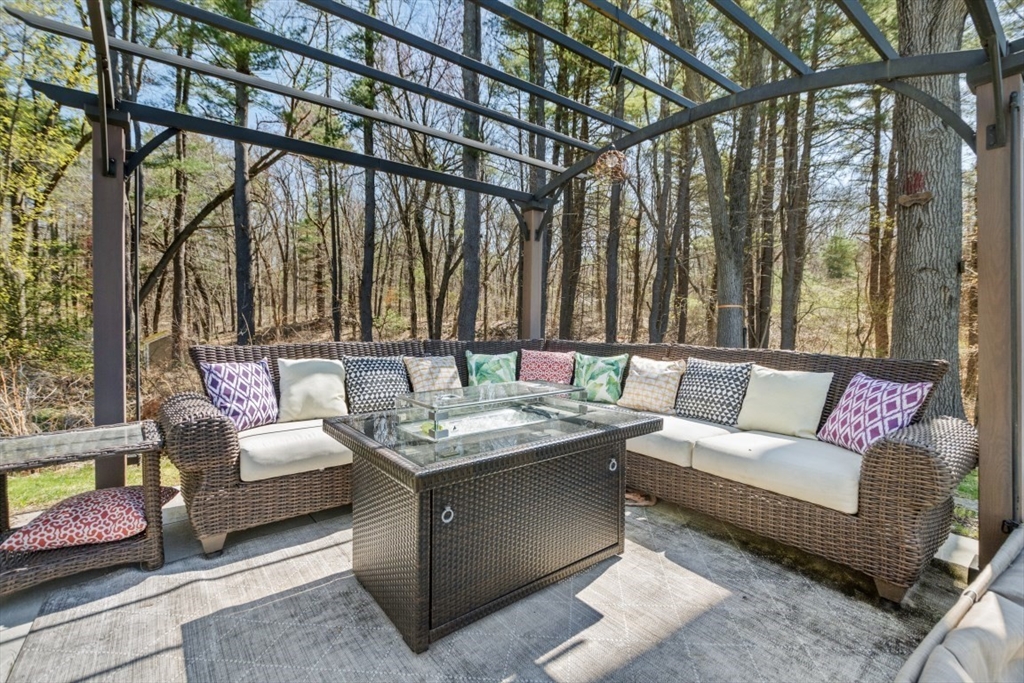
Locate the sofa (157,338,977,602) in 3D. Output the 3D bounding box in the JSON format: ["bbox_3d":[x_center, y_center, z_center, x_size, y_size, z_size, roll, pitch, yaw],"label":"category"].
[{"bbox_3d":[0.117,0.491,2.235,2.986,0.863,2.949,-1,3,-39],"label":"sofa"}]

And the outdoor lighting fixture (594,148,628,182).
[{"bbox_3d":[0.599,-1.060,2.570,0.200,0.200,0.200,1,2,0],"label":"outdoor lighting fixture"}]

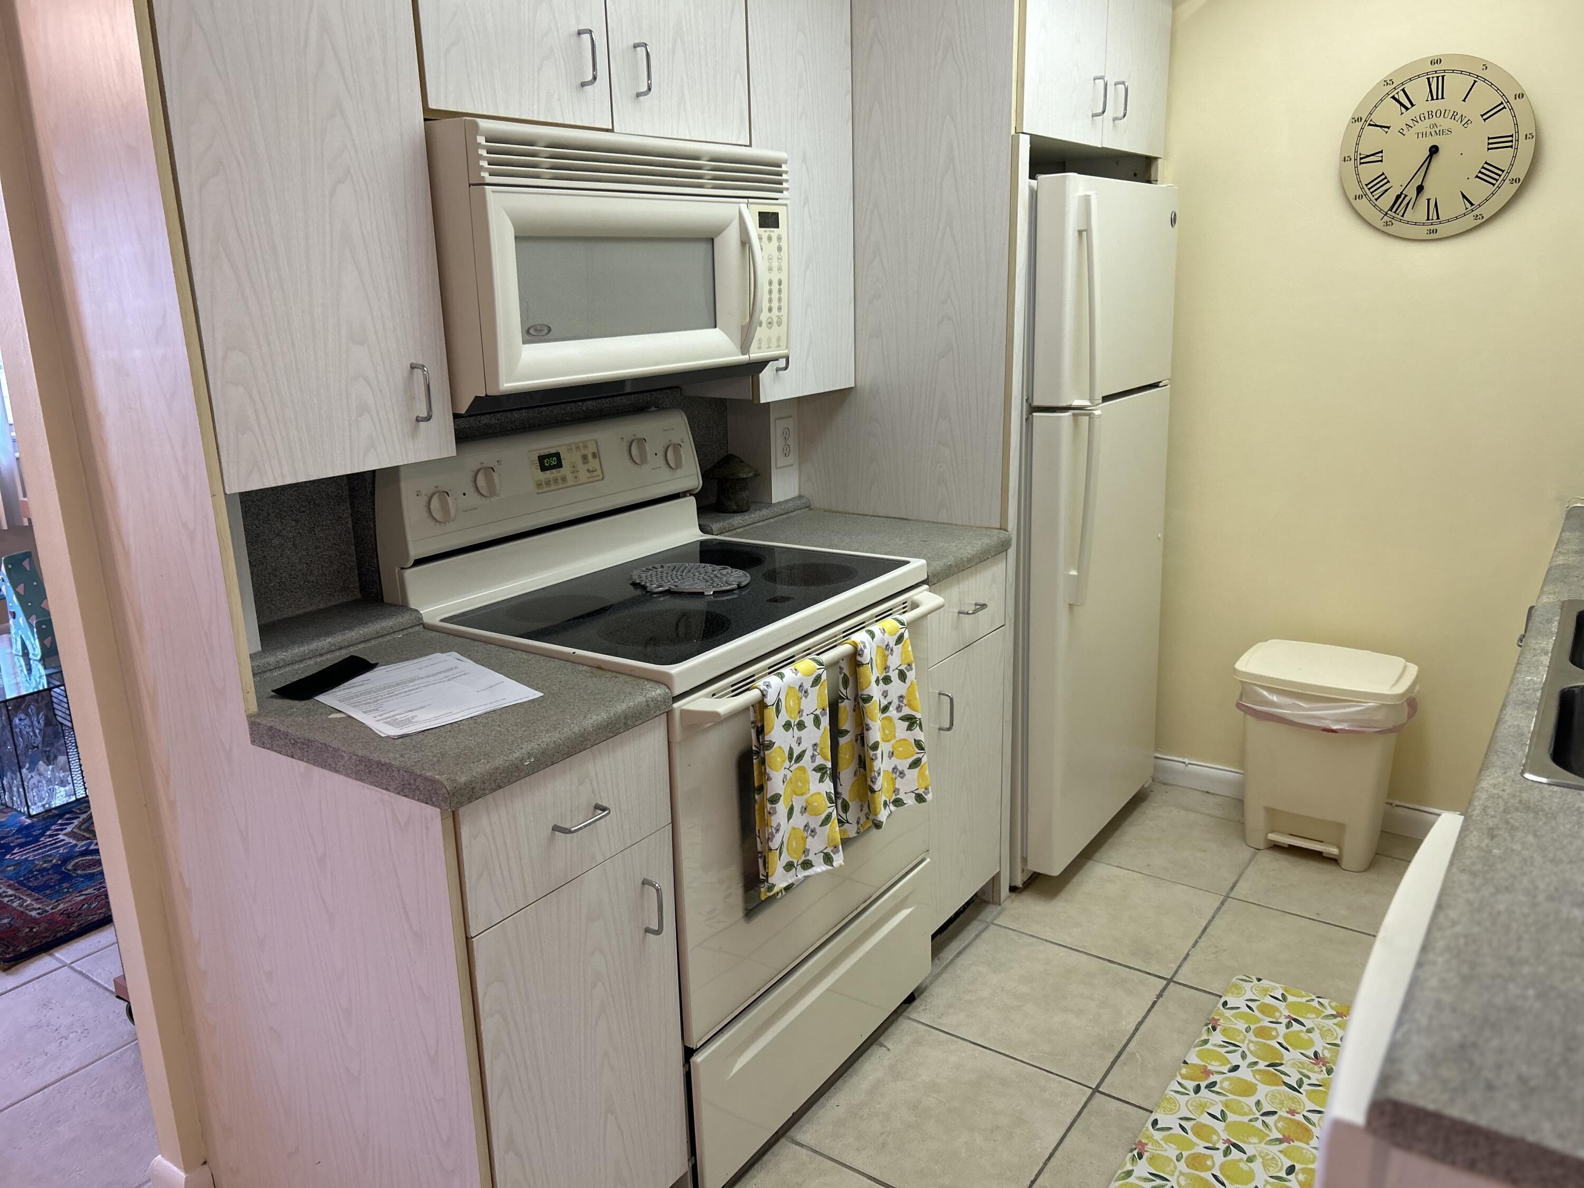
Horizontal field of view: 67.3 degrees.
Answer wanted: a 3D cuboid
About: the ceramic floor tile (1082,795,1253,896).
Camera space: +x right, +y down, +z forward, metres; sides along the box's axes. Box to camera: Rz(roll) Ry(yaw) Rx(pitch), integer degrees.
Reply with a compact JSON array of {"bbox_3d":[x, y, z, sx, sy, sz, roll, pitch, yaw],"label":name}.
[{"bbox_3d":[0.988,0.652,3.115,0.407,0.010,0.407,9,18,34],"label":"ceramic floor tile"}]

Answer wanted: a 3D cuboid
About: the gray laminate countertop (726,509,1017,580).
[{"bbox_3d":[0.155,-0.108,2.584,0.531,0.041,0.371,9,18,34],"label":"gray laminate countertop"}]

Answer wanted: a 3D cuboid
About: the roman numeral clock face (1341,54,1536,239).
[{"bbox_3d":[1.463,-1.015,2.714,0.395,0.398,0.030,9,18,34],"label":"roman numeral clock face"}]

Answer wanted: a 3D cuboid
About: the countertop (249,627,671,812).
[{"bbox_3d":[-0.506,0.155,1.683,0.531,0.041,0.388,9,18,34],"label":"countertop"}]

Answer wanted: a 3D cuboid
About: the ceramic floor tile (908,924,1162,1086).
[{"bbox_3d":[0.512,0.842,2.467,0.407,0.010,0.407,9,18,34],"label":"ceramic floor tile"}]

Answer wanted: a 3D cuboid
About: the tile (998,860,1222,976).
[{"bbox_3d":[0.750,0.747,2.791,0.407,0.010,0.407,9,18,34],"label":"tile"}]

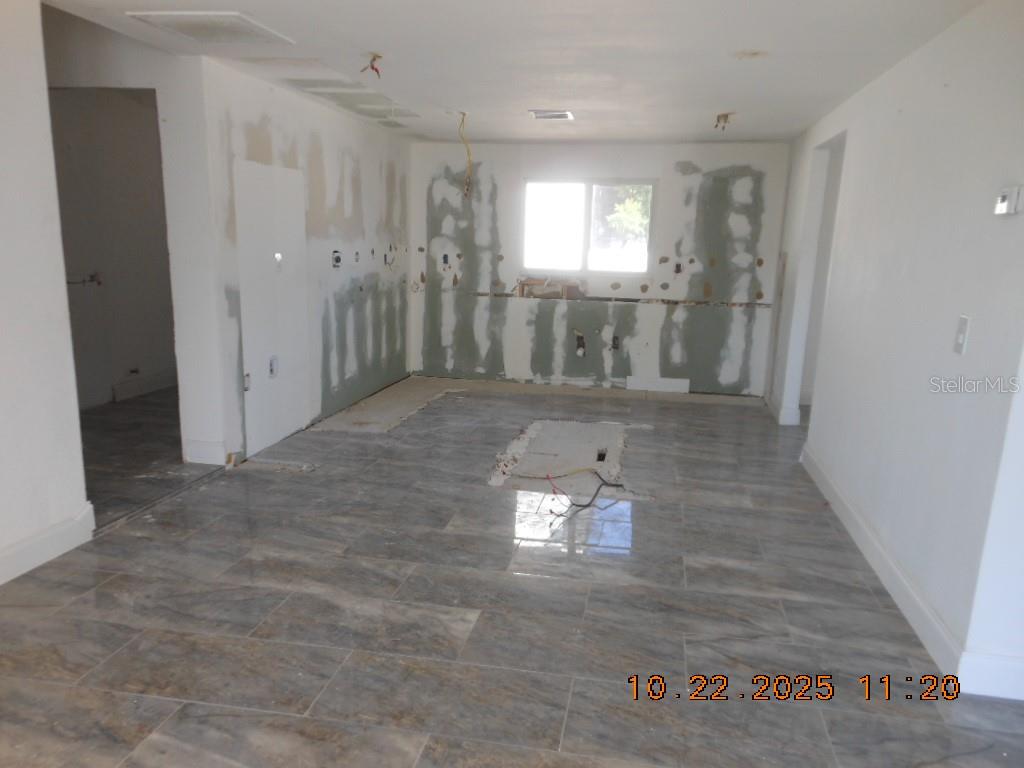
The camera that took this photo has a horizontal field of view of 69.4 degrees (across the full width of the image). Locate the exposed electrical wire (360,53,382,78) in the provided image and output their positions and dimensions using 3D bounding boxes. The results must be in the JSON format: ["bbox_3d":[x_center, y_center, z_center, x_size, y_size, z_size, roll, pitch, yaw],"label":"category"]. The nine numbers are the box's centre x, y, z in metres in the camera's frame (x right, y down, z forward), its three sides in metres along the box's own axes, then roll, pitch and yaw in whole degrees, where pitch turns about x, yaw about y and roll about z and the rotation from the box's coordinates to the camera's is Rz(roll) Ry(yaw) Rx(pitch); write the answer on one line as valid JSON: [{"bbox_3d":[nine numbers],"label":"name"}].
[{"bbox_3d":[-0.717,-1.637,3.805,0.095,0.120,0.085,4,12,10],"label":"exposed electrical wire"}]

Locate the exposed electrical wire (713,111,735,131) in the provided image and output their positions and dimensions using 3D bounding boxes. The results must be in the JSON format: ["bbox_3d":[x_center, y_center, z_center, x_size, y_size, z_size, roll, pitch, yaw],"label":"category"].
[{"bbox_3d":[1.517,-1.866,5.292,0.120,0.110,0.110,4,12,10],"label":"exposed electrical wire"}]

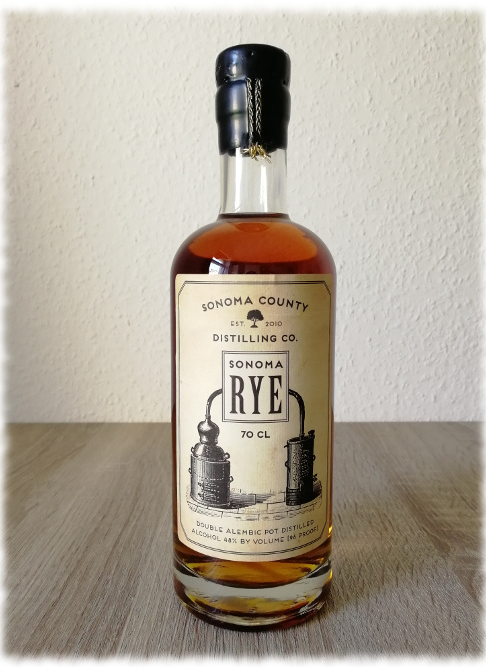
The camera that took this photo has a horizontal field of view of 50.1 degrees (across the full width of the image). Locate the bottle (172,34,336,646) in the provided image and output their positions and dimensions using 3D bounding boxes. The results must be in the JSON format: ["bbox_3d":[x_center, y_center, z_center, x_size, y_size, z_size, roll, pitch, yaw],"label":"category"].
[{"bbox_3d":[0.005,-0.001,0.261,0.082,0.265,0.082,0,4,1],"label":"bottle"}]

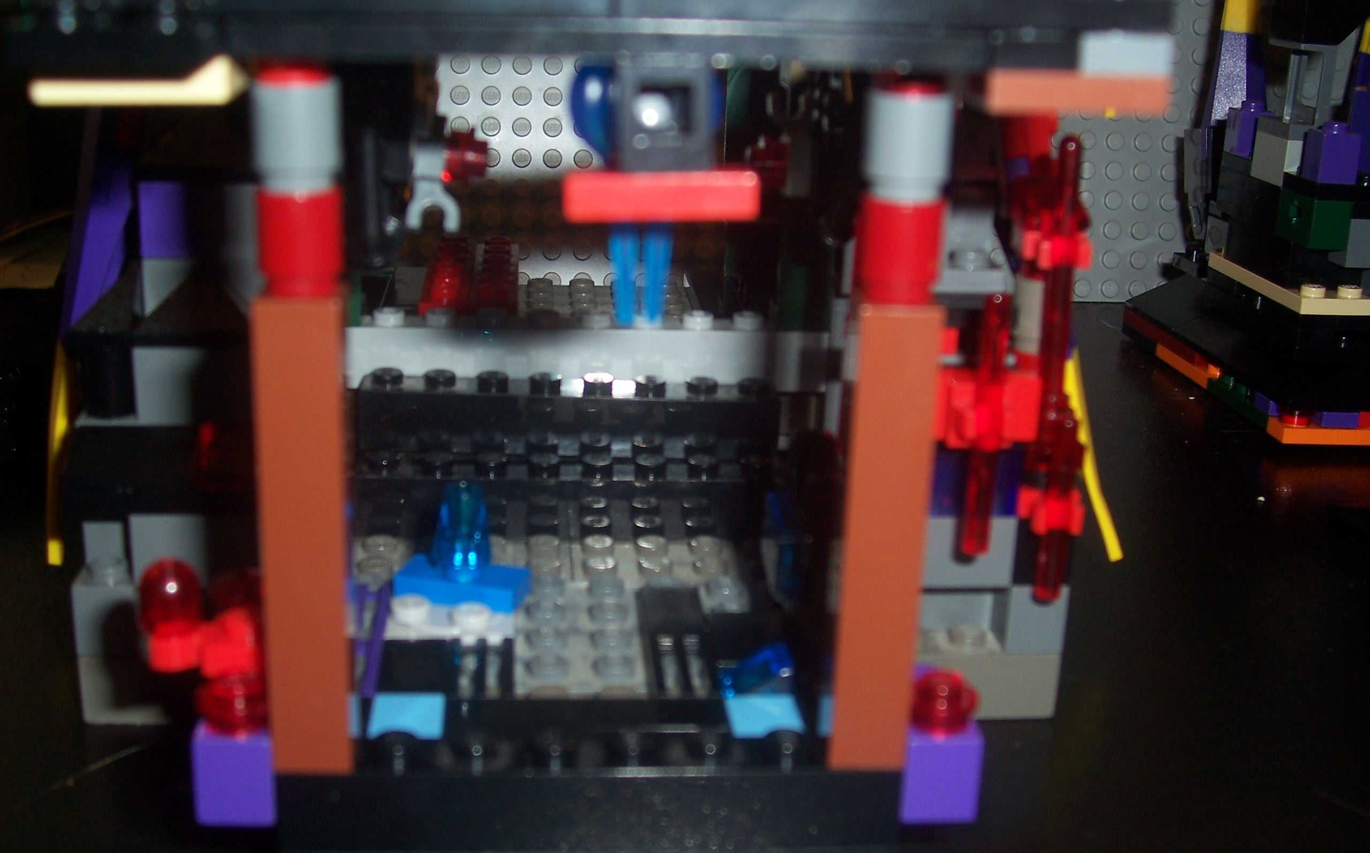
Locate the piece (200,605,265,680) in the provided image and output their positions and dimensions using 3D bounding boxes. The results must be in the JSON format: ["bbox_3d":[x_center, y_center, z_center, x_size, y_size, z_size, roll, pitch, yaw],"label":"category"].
[{"bbox_3d":[-0.044,0.021,0.165,0.006,0.006,0.006,1,17,-5],"label":"piece"}]

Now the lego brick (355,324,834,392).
[{"bbox_3d":[-0.017,-0.011,0.263,0.079,0.010,0.008,1,17,-5],"label":"lego brick"}]

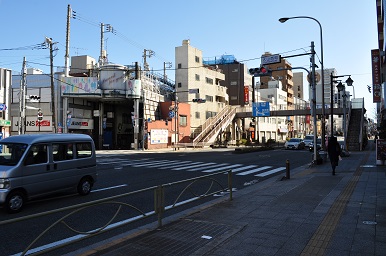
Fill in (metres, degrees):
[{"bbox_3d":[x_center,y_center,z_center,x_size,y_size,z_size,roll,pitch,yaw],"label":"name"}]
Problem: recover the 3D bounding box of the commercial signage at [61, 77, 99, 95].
[{"bbox_3d":[-12.300,-4.580,31.500,4.000,1.850,0.250,0,-1,0],"label":"commercial signage"}]

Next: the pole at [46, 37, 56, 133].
[{"bbox_3d":[-14.640,-3.530,30.000,0.700,11.700,0.600,0,-1,0],"label":"pole"}]

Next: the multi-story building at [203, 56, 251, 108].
[{"bbox_3d":[7.955,-6.205,69.271,11.000,19.400,7.000,-1,-2,24],"label":"multi-story building"}]

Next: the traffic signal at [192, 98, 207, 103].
[{"bbox_3d":[0.697,-2.950,31.000,1.300,0.450,0.420,-1,-2,33],"label":"traffic signal"}]

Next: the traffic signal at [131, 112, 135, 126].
[{"bbox_3d":[-6.420,-0.910,30.800,0.450,1.400,0.400,-1,-2,30],"label":"traffic signal"}]

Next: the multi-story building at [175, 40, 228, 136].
[{"bbox_3d":[1.541,-5.085,50.769,3.800,16.200,12.800,-1,-2,33],"label":"multi-story building"}]

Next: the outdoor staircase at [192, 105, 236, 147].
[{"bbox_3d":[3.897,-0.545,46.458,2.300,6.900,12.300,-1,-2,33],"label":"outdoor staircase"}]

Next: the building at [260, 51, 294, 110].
[{"bbox_3d":[28.300,-9.700,97.000,9.000,27.500,11.500,-1,-2,31],"label":"building"}]

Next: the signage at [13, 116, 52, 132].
[{"bbox_3d":[-17.770,-0.410,32.000,4.400,1.720,0.200,0,-1,3],"label":"signage"}]

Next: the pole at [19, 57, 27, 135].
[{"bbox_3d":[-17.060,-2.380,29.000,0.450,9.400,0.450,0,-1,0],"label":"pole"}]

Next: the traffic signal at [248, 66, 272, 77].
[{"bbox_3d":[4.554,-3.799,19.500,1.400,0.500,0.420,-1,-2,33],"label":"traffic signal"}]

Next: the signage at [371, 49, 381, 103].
[{"bbox_3d":[15.804,-4.516,25.000,0.680,4.550,0.250,-1,-2,33],"label":"signage"}]

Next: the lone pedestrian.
[{"bbox_3d":[5.930,1.170,12.200,0.560,1.620,0.420,-1,-2,32],"label":"lone pedestrian"}]

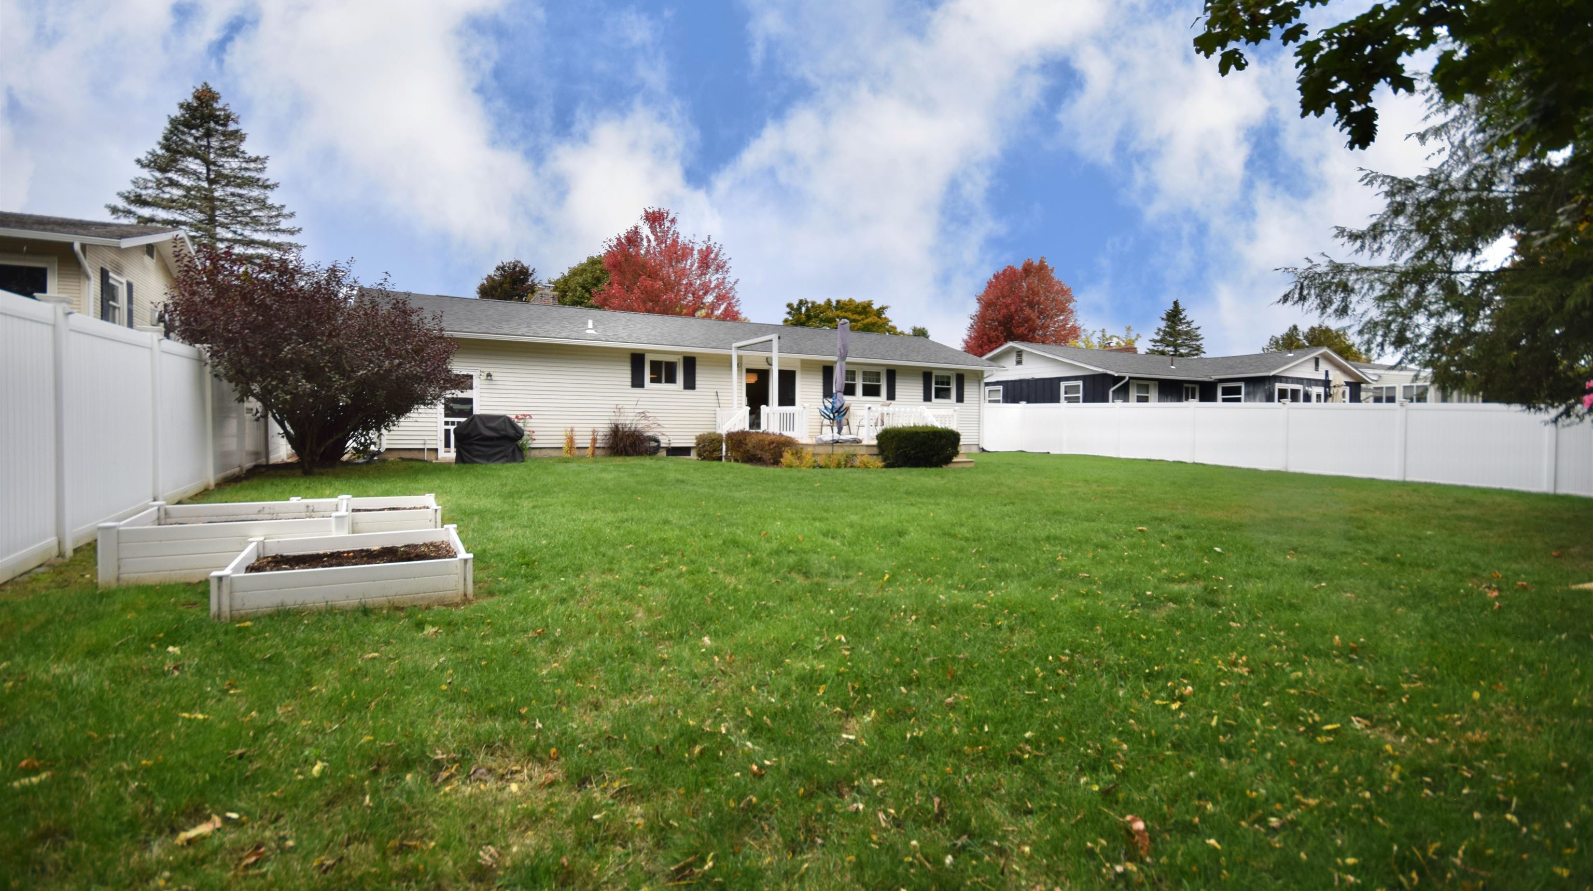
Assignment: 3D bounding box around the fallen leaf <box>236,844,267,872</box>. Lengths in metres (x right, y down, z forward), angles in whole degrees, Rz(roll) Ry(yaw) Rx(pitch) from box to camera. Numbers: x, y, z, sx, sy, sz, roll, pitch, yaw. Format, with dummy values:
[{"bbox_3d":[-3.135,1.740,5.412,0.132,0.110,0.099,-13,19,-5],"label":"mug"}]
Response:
[{"bbox_3d":[-1.472,1.113,1.798,0.045,0.025,0.075,0,1,6],"label":"fallen leaf"}]

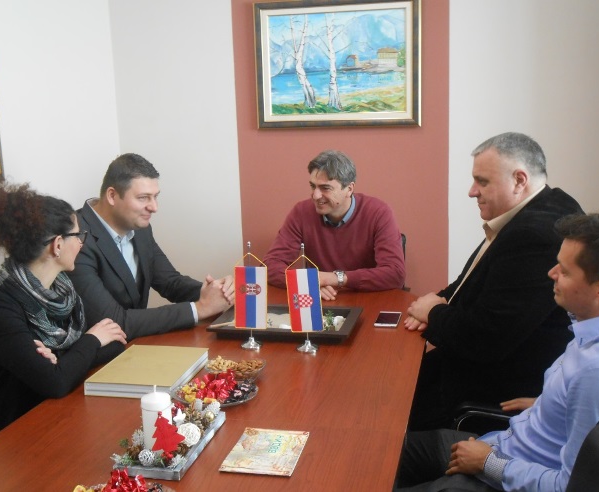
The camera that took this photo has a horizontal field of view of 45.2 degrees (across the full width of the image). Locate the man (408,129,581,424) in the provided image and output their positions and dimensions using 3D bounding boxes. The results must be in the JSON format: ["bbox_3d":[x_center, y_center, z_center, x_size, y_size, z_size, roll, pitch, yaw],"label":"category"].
[{"bbox_3d":[0.602,0.347,2.177,0.710,1.370,0.630,2,11,19],"label":"man"}]

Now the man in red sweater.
[{"bbox_3d":[0.168,0.244,2.936,0.570,1.280,0.740,1,11,16],"label":"man in red sweater"}]

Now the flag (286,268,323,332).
[{"bbox_3d":[0.013,0.164,2.113,0.107,0.195,0.020,1,11,13],"label":"flag"}]

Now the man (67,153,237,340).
[{"bbox_3d":[-0.533,0.351,2.494,0.700,1.320,0.580,1,11,13],"label":"man"}]

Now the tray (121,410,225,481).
[{"bbox_3d":[-0.267,0.417,1.547,0.135,0.026,0.287,1,11,13],"label":"tray"}]

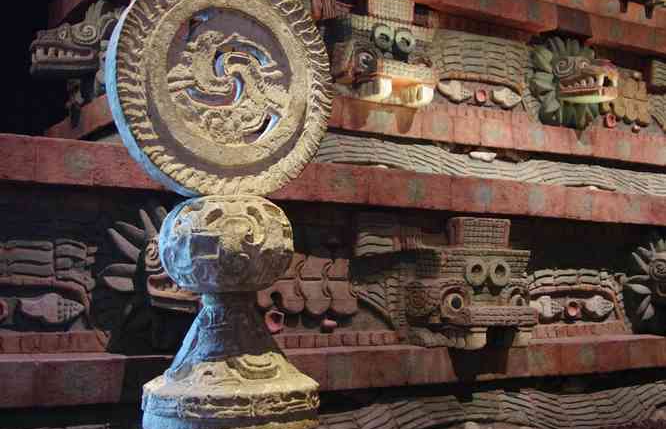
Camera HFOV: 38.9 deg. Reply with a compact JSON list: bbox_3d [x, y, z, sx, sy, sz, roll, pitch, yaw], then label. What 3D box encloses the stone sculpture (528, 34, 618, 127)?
[{"bbox_3d":[2.977,-1.607,11.115,1.120,1.122,0.870,3,-5,-32],"label":"stone sculpture"}]

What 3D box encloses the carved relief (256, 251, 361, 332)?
[{"bbox_3d":[-0.208,0.617,7.614,0.932,0.630,0.180,3,-5,-32],"label":"carved relief"}]

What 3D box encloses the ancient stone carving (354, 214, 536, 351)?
[{"bbox_3d":[1.029,0.566,8.036,1.512,1.126,0.780,3,-5,-32],"label":"ancient stone carving"}]

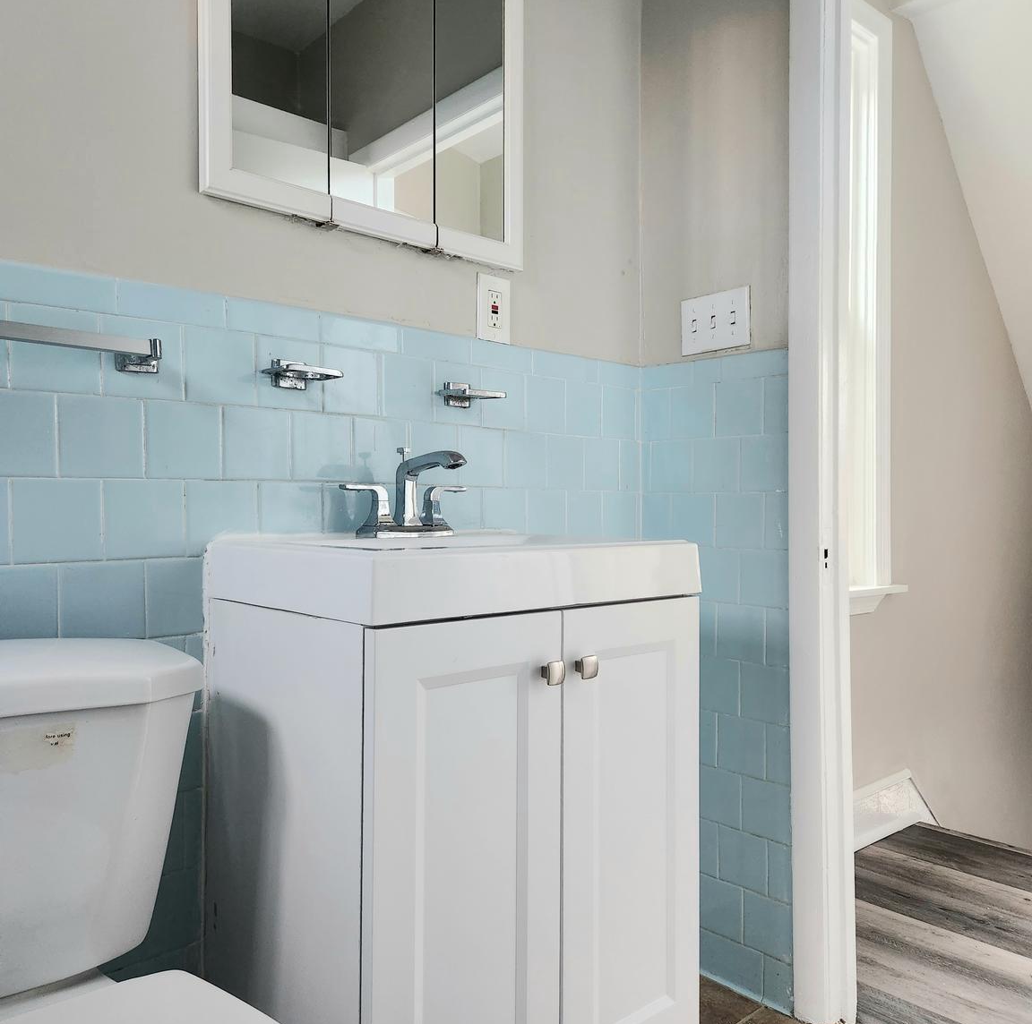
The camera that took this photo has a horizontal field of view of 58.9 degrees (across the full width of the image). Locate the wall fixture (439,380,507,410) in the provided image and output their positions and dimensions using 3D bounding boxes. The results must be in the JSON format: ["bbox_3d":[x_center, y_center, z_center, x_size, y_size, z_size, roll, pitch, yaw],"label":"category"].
[{"bbox_3d":[-0.078,-0.206,1.578,0.093,0.041,0.085,0,-1,-43],"label":"wall fixture"}]

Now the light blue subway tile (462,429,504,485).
[{"bbox_3d":[-0.063,-0.099,1.653,0.102,0.105,0.010,0,-1,-43],"label":"light blue subway tile"}]

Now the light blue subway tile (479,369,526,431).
[{"bbox_3d":[-0.025,-0.207,1.688,0.108,0.108,0.009,0,0,-43],"label":"light blue subway tile"}]

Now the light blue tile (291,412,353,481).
[{"bbox_3d":[-0.305,-0.098,1.428,0.108,0.108,0.009,0,0,-43],"label":"light blue tile"}]

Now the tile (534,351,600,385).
[{"bbox_3d":[0.098,-0.285,1.804,0.184,0.049,0.010,0,-1,-43],"label":"tile"}]

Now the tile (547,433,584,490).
[{"bbox_3d":[0.097,-0.099,1.825,0.108,0.108,0.010,0,0,-43],"label":"tile"}]

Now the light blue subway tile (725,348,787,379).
[{"bbox_3d":[0.460,-0.278,1.752,0.010,0.050,0.143,0,-1,-43],"label":"light blue subway tile"}]

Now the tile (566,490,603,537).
[{"bbox_3d":[0.135,0.010,1.837,0.108,0.105,0.010,0,-1,-43],"label":"tile"}]

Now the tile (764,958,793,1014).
[{"bbox_3d":[0.493,0.885,1.713,0.010,0.092,0.061,0,-1,-43],"label":"tile"}]

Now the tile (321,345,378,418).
[{"bbox_3d":[-0.266,-0.207,1.471,0.108,0.108,0.010,0,-1,-43],"label":"tile"}]

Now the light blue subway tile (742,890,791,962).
[{"bbox_3d":[0.475,0.780,1.722,0.009,0.108,0.108,0,0,-42],"label":"light blue subway tile"}]

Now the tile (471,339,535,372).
[{"bbox_3d":[-0.027,-0.285,1.683,0.152,0.046,0.009,0,0,-43],"label":"tile"}]

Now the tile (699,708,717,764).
[{"bbox_3d":[0.363,0.453,1.855,0.010,0.108,0.107,0,-1,-43],"label":"tile"}]

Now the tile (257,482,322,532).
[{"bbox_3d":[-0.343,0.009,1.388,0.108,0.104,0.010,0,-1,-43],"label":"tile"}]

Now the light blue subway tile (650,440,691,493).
[{"bbox_3d":[0.327,-0.094,1.905,0.010,0.108,0.108,0,-1,-43],"label":"light blue subway tile"}]

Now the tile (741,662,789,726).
[{"bbox_3d":[0.476,0.344,1.742,0.010,0.108,0.102,0,-1,-43],"label":"tile"}]

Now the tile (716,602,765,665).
[{"bbox_3d":[0.439,0.235,1.778,0.009,0.108,0.108,0,0,-43],"label":"tile"}]

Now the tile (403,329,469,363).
[{"bbox_3d":[-0.139,-0.285,1.579,0.152,0.045,0.009,0,0,-43],"label":"tile"}]

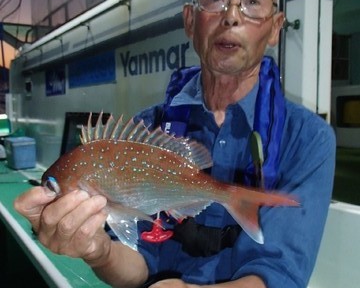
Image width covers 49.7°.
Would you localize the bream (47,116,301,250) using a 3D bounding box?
[{"bbox_3d":[-0.006,0.051,0.475,0.310,0.160,0.050,6,2,-10],"label":"bream"}]

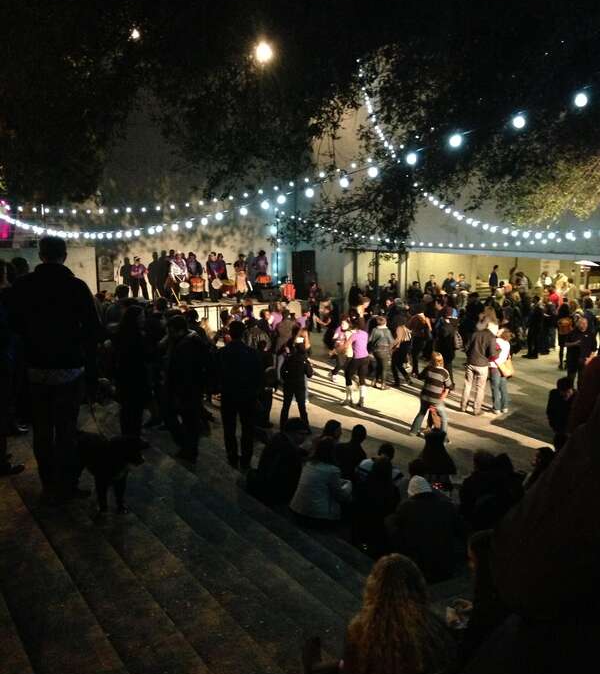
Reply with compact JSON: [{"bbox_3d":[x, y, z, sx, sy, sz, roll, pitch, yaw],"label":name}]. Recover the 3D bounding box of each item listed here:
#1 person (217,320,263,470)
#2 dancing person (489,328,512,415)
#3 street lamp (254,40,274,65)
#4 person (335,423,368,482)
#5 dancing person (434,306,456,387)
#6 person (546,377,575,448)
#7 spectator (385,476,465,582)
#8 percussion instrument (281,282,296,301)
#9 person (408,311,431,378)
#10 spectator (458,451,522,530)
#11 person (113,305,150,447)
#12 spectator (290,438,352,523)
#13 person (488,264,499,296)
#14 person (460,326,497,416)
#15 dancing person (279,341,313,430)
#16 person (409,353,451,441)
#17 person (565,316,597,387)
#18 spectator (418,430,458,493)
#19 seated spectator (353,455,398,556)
[{"bbox_3d":[-0.722,0.692,9.100,0.530,1.745,0.380,-1,7,-6],"label":"person"},{"bbox_3d":[3.690,0.615,14.000,0.480,1.620,0.420,-3,8,-18],"label":"dancing person"},{"bbox_3d":[-1.024,-8.206,22.000,0.550,0.720,0.550,0,8,0],"label":"street lamp"},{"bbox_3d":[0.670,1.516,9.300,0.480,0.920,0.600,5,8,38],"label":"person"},{"bbox_3d":[3.304,0.267,17.200,0.500,1.800,0.420,-2,7,-15],"label":"dancing person"},{"bbox_3d":[3.326,1.316,9.700,0.380,1.580,0.480,1,8,5],"label":"person"},{"bbox_3d":[1.060,1.571,6.350,0.600,0.920,0.720,4,8,30],"label":"spectator"},{"bbox_3d":[-0.389,-1.611,27.000,0.550,0.700,0.550,0,8,0],"label":"percussion instrument"},{"bbox_3d":[2.726,0.148,17.400,0.520,1.620,0.500,-5,9,-30],"label":"person"},{"bbox_3d":[2.173,1.762,8.700,0.650,0.980,0.700,2,8,15],"label":"spectator"},{"bbox_3d":[-2.010,0.477,9.100,0.500,1.680,0.420,2,8,18],"label":"person"},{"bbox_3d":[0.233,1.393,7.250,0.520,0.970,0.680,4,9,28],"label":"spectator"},{"bbox_3d":[6.723,-1.703,26.500,0.340,1.700,0.480,0,8,0],"label":"person"},{"bbox_3d":[3.201,0.499,13.600,0.580,1.760,0.450,1,8,9],"label":"person"},{"bbox_3d":[-0.078,0.881,13.300,0.520,1.560,0.380,1,8,5],"label":"dancing person"},{"bbox_3d":[2.173,0.971,12.700,0.620,1.450,0.550,-1,7,-12],"label":"person"},{"bbox_3d":[5.915,0.361,16.200,0.480,1.620,0.550,-7,11,-42],"label":"person"},{"bbox_3d":[1.710,1.609,9.500,0.520,0.890,0.620,2,7,20],"label":"spectator"},{"bbox_3d":[0.690,1.478,6.800,0.480,0.940,0.660,4,8,32],"label":"seated spectator"}]

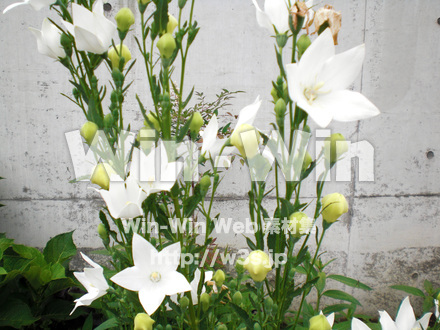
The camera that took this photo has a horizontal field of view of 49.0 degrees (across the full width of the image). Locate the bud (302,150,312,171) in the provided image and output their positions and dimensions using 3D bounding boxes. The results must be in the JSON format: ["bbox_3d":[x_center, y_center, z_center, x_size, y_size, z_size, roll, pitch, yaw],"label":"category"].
[{"bbox_3d":[0.090,-0.005,0.510,0.017,0.024,0.017,6,9,-1],"label":"bud"}]

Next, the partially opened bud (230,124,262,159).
[{"bbox_3d":[0.025,-0.023,0.470,0.028,0.028,0.033,-30,64,-12],"label":"partially opened bud"}]

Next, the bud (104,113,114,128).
[{"bbox_3d":[-0.121,-0.049,0.530,0.010,0.018,0.010,3,13,0],"label":"bud"}]

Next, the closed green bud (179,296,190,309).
[{"bbox_3d":[-0.041,0.162,0.570,0.012,0.015,0.012,5,13,0],"label":"closed green bud"}]

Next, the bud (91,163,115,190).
[{"bbox_3d":[-0.123,0.012,0.510,0.026,0.030,0.026,-11,-12,-2],"label":"bud"}]

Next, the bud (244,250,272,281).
[{"bbox_3d":[0.037,0.097,0.460,0.026,0.029,0.026,0,37,0],"label":"bud"}]

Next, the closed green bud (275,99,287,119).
[{"bbox_3d":[0.063,-0.059,0.500,0.012,0.021,0.012,0,13,0],"label":"closed green bud"}]

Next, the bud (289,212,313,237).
[{"bbox_3d":[0.081,0.061,0.490,0.022,0.025,0.022,0,12,0],"label":"bud"}]

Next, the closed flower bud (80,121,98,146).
[{"bbox_3d":[-0.138,-0.034,0.510,0.018,0.024,0.018,-14,9,3],"label":"closed flower bud"}]

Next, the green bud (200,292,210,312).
[{"bbox_3d":[-0.017,0.162,0.570,0.011,0.024,0.011,-3,13,0],"label":"green bud"}]

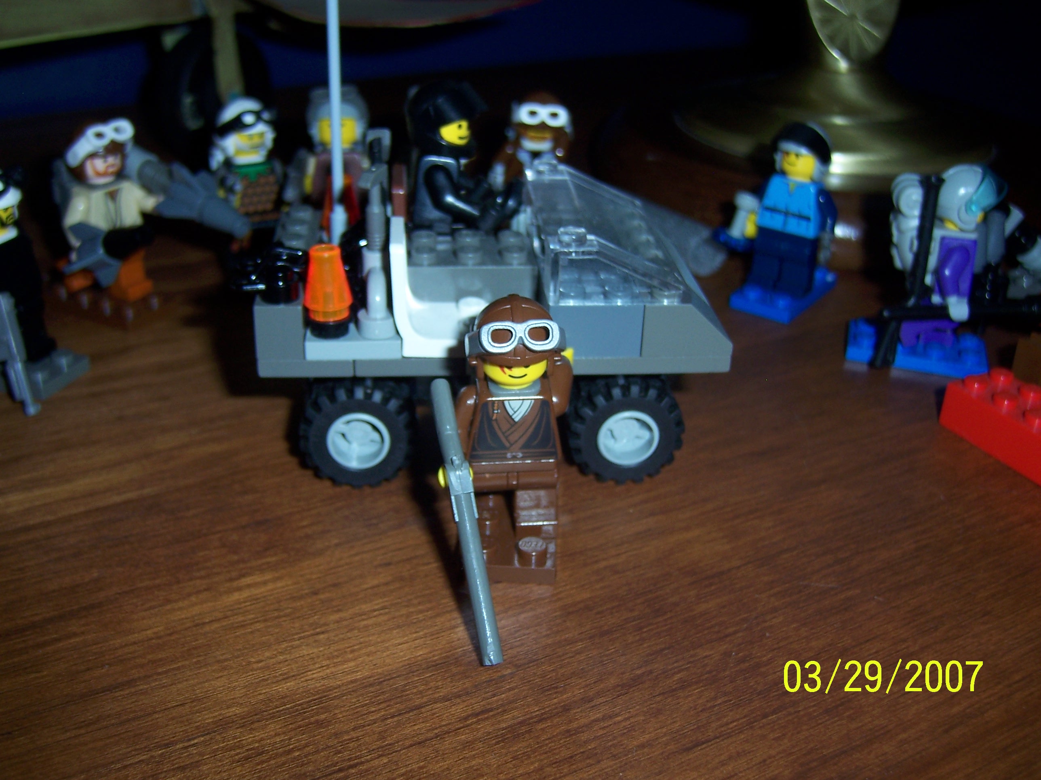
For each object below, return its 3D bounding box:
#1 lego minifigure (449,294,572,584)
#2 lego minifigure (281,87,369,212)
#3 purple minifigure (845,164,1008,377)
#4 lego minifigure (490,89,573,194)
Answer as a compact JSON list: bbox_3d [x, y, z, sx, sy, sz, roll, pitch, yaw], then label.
[{"bbox_3d":[-0.002,0.004,0.173,0.020,0.045,0.026,1,27,-2],"label":"lego minifigure"},{"bbox_3d":[-0.049,-0.054,0.279,0.023,0.048,0.020,-3,28,-10],"label":"lego minifigure"},{"bbox_3d":[0.093,-0.028,0.240,0.033,0.046,0.021,12,29,18],"label":"purple minifigure"},{"bbox_3d":[0.004,-0.056,0.288,0.023,0.045,0.020,0,27,-5],"label":"lego minifigure"}]

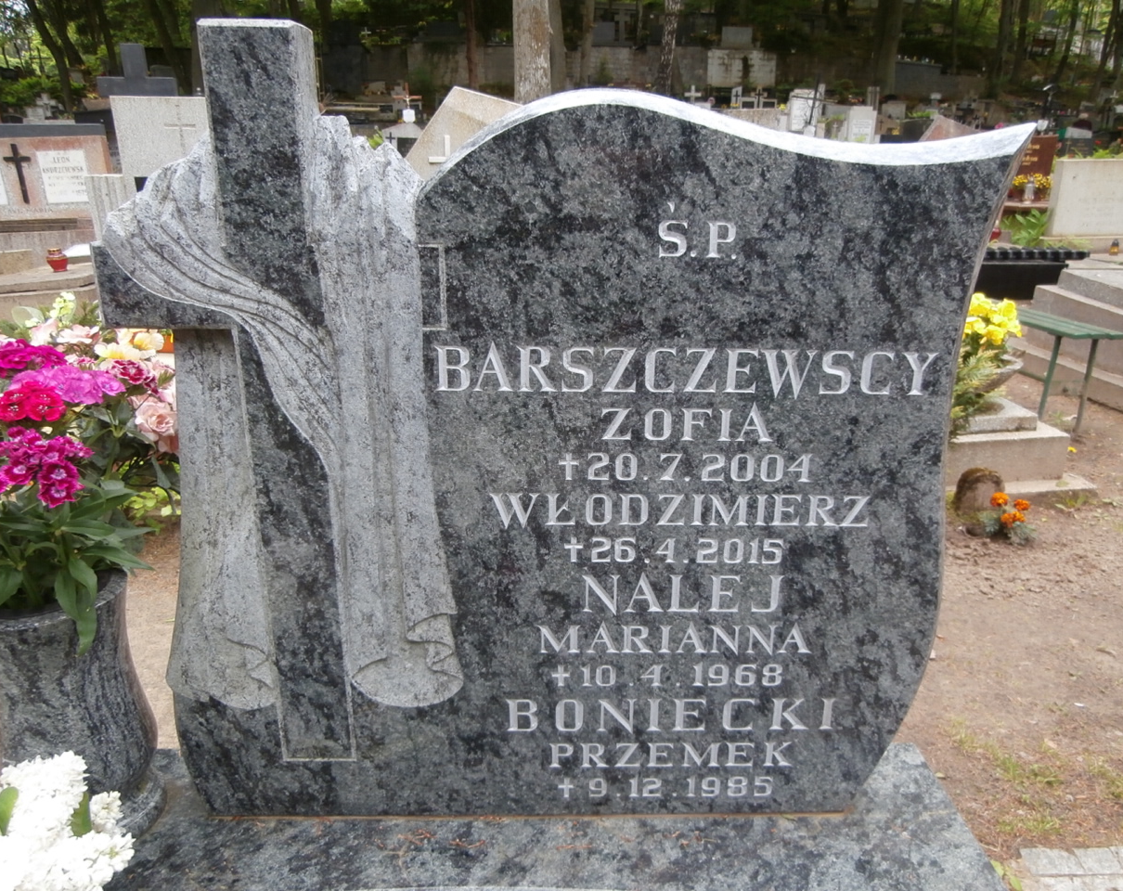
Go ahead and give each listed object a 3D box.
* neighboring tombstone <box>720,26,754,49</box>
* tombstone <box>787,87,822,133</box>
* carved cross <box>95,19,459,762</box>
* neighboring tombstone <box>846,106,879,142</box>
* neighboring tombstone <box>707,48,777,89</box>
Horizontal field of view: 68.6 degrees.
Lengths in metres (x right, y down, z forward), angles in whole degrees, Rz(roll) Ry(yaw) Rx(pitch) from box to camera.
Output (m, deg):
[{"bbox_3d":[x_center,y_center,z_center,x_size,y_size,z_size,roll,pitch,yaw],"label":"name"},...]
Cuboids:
[{"bbox_3d":[4.270,-9.904,20.000,0.750,0.490,0.180,0,16,0],"label":"neighboring tombstone"},{"bbox_3d":[3.786,-5.199,12.800,0.550,0.720,0.170,0,16,0],"label":"tombstone"},{"bbox_3d":[-0.289,-0.021,0.909,0.356,0.796,0.085,-1,15,-2],"label":"carved cross"},{"bbox_3d":[4.621,-4.834,12.600,0.500,0.680,0.180,0,16,0],"label":"neighboring tombstone"},{"bbox_3d":[3.945,-8.224,18.000,1.480,0.760,0.250,0,16,0],"label":"neighboring tombstone"}]

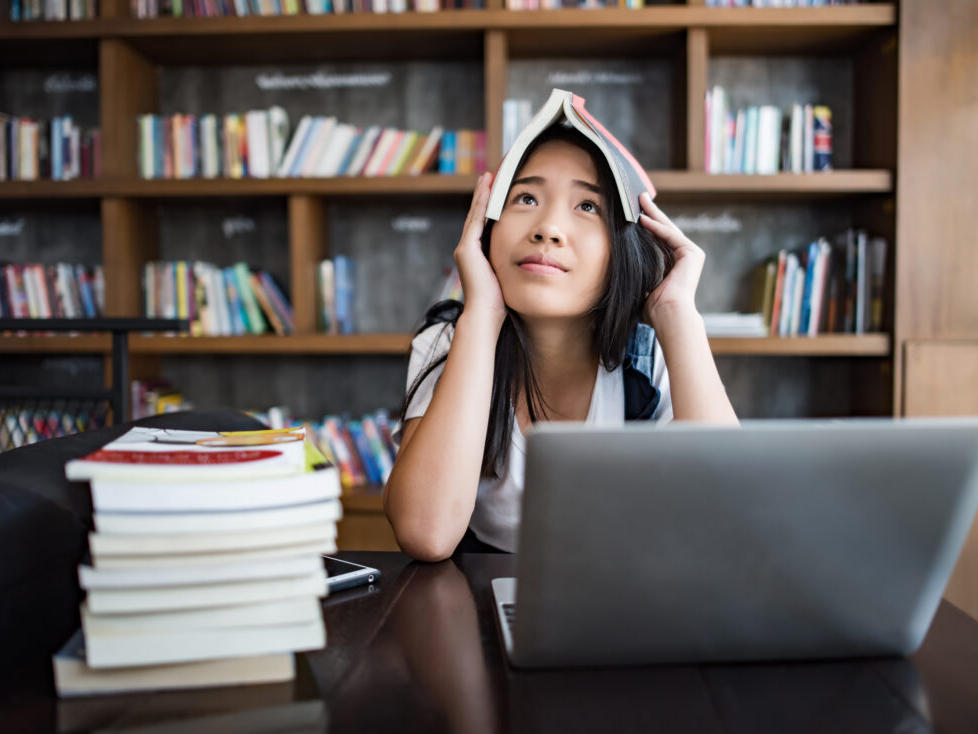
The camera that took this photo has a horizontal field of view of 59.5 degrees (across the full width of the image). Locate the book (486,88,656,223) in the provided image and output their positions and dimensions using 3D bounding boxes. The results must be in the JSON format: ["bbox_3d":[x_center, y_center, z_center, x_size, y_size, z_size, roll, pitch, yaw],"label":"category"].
[{"bbox_3d":[0.098,-0.234,0.928,0.172,0.127,0.205,2,17,9],"label":"book"}]

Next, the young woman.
[{"bbox_3d":[0.105,0.327,1.000,0.430,1.170,0.600,0,3,0],"label":"young woman"}]

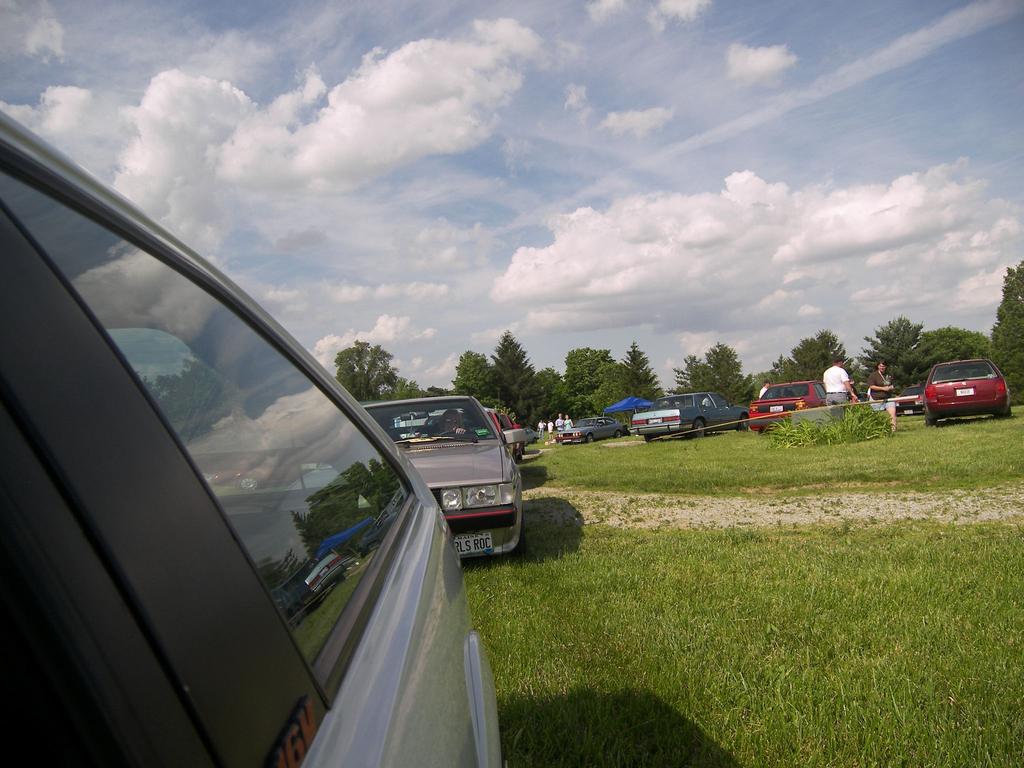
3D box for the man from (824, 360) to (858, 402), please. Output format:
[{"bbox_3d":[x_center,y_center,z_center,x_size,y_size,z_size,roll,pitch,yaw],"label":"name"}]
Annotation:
[{"bbox_3d":[7.539,0.345,16.255,0.450,1.780,0.620,-4,-4,-38],"label":"man"}]

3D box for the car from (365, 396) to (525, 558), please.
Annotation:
[{"bbox_3d":[-0.780,0.813,6.750,1.640,1.290,4.100,-5,-3,-1],"label":"car"}]

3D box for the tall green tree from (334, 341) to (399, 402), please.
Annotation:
[{"bbox_3d":[-14.311,1.027,69.737,6.200,10.500,6.000,-6,-3,0],"label":"tall green tree"}]

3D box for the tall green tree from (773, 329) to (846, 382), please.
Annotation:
[{"bbox_3d":[21.870,-0.864,51.849,4.700,6.000,4.500,-6,-3,0],"label":"tall green tree"}]

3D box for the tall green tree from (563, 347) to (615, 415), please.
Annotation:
[{"bbox_3d":[8.282,0.475,72.765,6.000,8.714,6.000,-6,-3,0],"label":"tall green tree"}]

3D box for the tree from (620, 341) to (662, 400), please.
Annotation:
[{"bbox_3d":[13.197,-0.075,73.758,5.000,8.973,5.000,-6,-3,0],"label":"tree"}]

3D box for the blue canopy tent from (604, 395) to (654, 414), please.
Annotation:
[{"bbox_3d":[9.407,2.473,55.922,3.050,2.912,3.050,-7,-4,31],"label":"blue canopy tent"}]

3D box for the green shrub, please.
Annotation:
[{"bbox_3d":[6.857,0.906,15.281,2.300,0.740,1.150,-6,-3,0],"label":"green shrub"}]

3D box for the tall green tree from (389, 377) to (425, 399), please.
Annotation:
[{"bbox_3d":[-10.879,2.884,74.814,4.200,7.400,4.200,-6,-3,0],"label":"tall green tree"}]

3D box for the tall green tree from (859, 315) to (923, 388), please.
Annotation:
[{"bbox_3d":[32.079,-2.278,59.805,5.600,7.235,5.600,-6,-3,0],"label":"tall green tree"}]

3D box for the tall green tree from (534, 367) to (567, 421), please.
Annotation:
[{"bbox_3d":[4.134,1.505,71.834,3.900,6.600,3.900,-6,-3,0],"label":"tall green tree"}]

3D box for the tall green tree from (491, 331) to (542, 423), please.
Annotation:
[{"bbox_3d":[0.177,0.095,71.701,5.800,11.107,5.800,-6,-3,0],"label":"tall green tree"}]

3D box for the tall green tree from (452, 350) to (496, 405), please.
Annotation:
[{"bbox_3d":[-3.251,1.114,67.782,4.800,8.700,4.700,-6,-3,0],"label":"tall green tree"}]

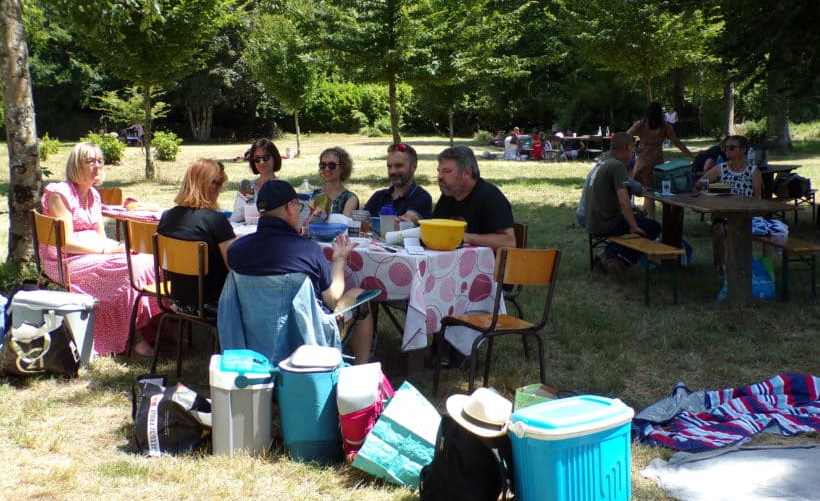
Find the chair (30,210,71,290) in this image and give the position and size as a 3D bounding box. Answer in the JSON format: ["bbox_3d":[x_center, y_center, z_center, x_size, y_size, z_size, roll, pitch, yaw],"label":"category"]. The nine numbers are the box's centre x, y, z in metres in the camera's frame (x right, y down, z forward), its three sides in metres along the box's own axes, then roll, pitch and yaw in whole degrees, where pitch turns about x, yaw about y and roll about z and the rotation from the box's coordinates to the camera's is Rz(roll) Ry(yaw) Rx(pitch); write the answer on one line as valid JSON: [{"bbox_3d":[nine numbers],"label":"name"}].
[{"bbox_3d":[-2.141,0.192,6.427,0.470,0.820,0.420,-7,11,-42],"label":"chair"}]

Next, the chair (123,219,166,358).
[{"bbox_3d":[-1.384,0.262,5.930,0.470,0.820,0.420,-8,11,-44],"label":"chair"}]

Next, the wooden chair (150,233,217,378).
[{"bbox_3d":[-1.045,0.322,5.191,0.400,0.820,0.470,8,11,39],"label":"wooden chair"}]

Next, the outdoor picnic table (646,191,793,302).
[{"bbox_3d":[2.700,-0.093,8.943,0.820,0.770,2.200,0,8,-3],"label":"outdoor picnic table"}]

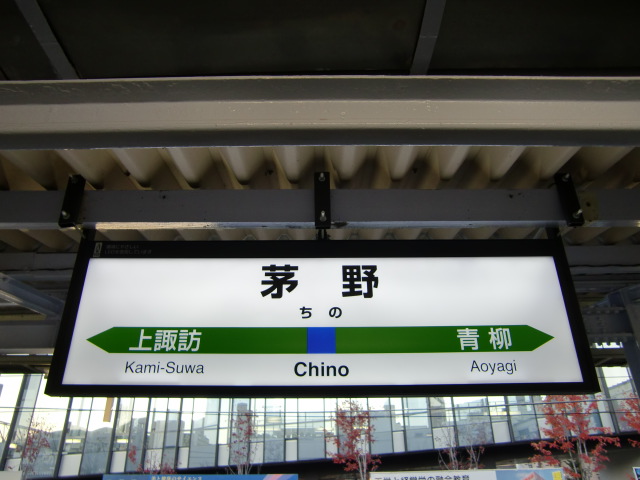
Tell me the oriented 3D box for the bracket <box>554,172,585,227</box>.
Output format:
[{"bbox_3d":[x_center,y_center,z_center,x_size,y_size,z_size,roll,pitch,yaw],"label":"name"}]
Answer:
[{"bbox_3d":[0.949,-0.148,1.985,0.056,0.220,0.043,0,-28,0],"label":"bracket"}]

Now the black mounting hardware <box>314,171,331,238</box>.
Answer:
[{"bbox_3d":[0.011,-0.130,1.981,0.058,0.263,0.070,0,-28,0],"label":"black mounting hardware"}]

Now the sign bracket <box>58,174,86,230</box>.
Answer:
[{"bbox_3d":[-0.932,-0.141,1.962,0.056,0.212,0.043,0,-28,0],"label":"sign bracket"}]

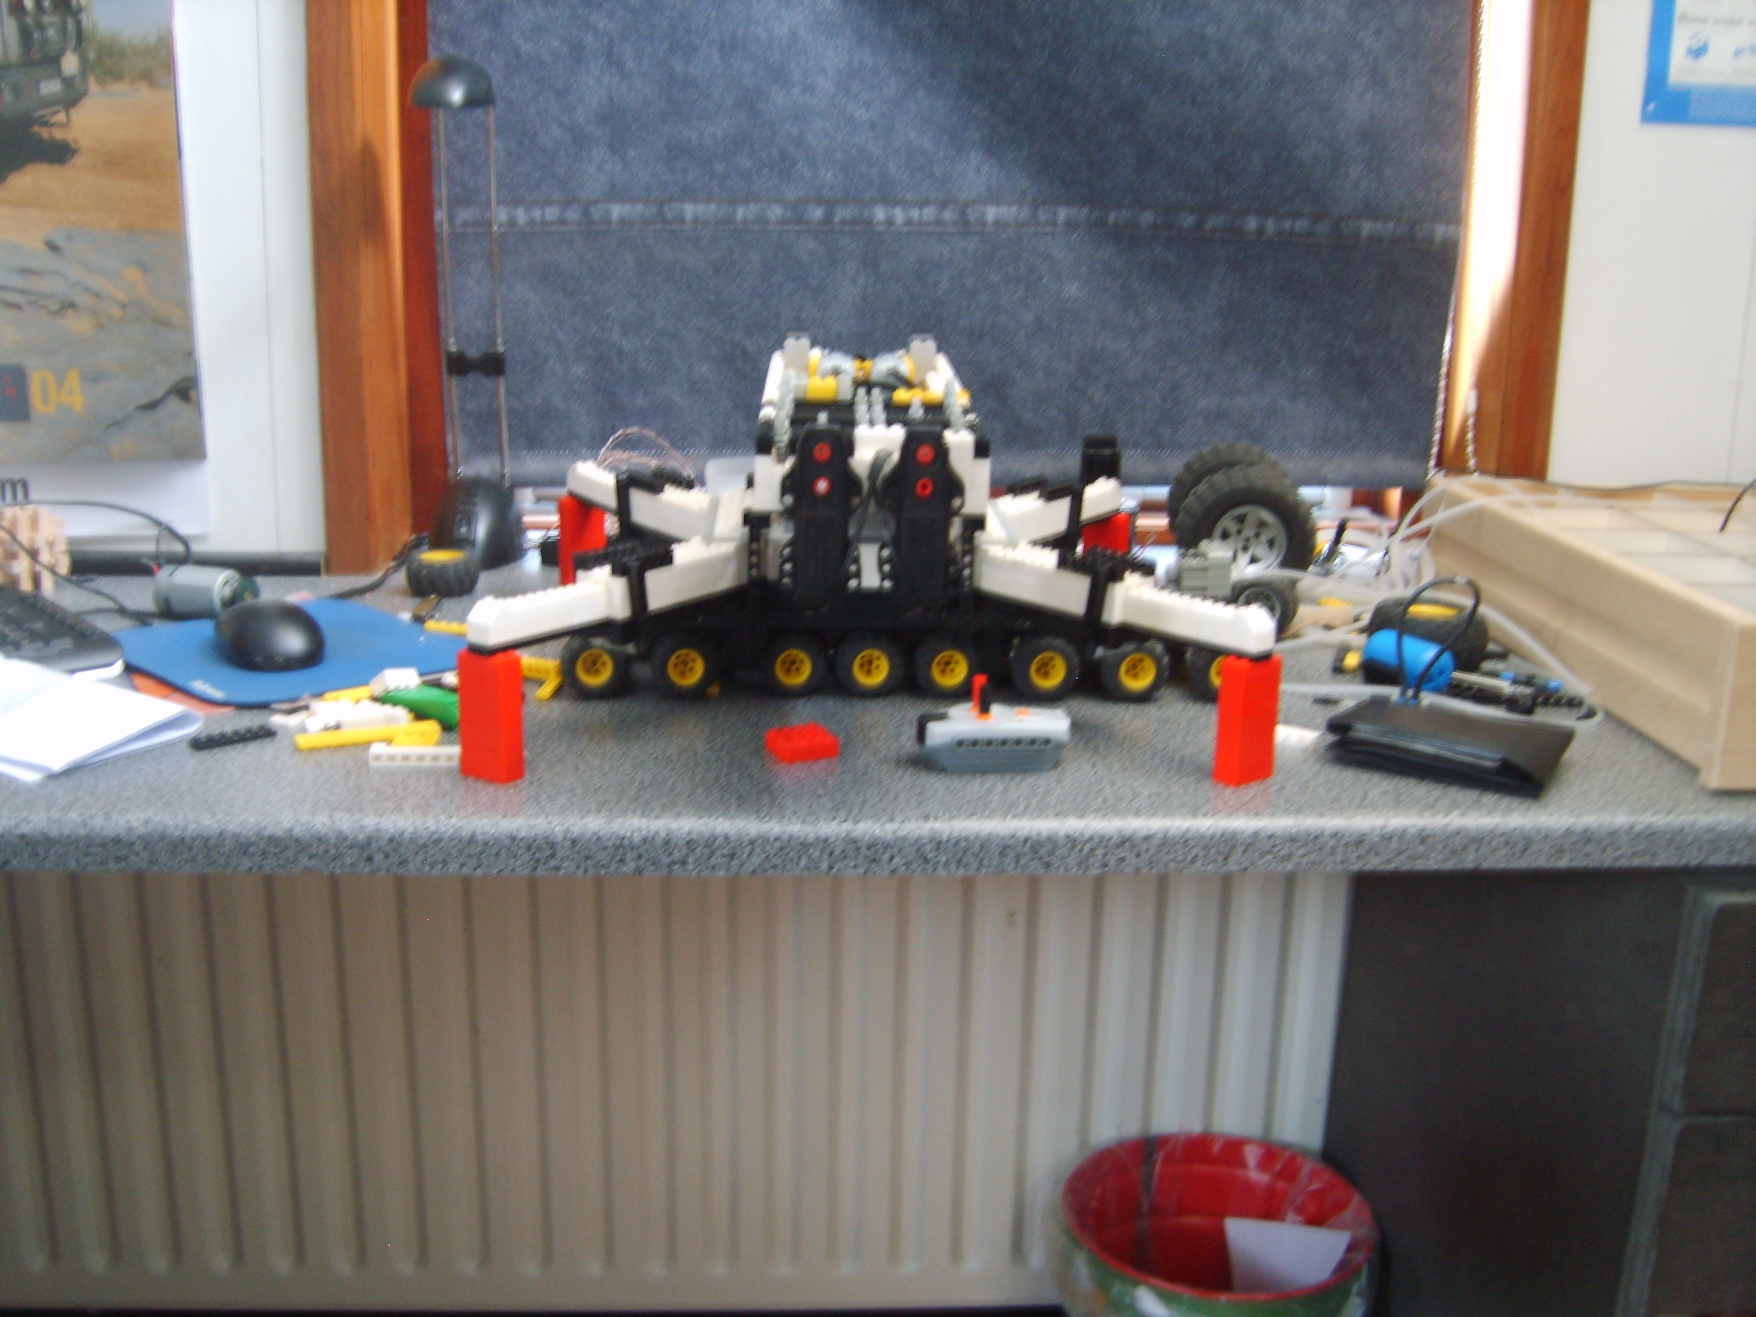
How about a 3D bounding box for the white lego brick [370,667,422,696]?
[{"bbox_3d":[-0.298,0.015,1.097,0.016,0.012,0.024,-32,-15,35],"label":"white lego brick"}]

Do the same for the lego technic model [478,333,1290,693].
[{"bbox_3d":[-0.013,-0.097,1.142,0.450,0.220,0.440,0,15,-3],"label":"lego technic model"}]

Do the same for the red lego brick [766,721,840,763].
[{"bbox_3d":[-0.043,0.049,1.018,0.032,0.011,0.031,-6,16,-28],"label":"red lego brick"}]

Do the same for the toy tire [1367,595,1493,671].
[{"bbox_3d":[0.390,-0.014,1.257,0.084,0.041,0.084,5,14,-1],"label":"toy tire"}]

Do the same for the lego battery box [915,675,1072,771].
[{"bbox_3d":[0.064,0.035,0.985,0.083,0.049,0.036,-1,15,-6],"label":"lego battery box"}]

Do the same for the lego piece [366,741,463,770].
[{"bbox_3d":[-0.252,0.053,0.973,0.050,0.009,0.014,0,15,-3],"label":"lego piece"}]

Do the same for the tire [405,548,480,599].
[{"bbox_3d":[-0.337,-0.066,1.374,0.056,0.029,0.056,1,15,0],"label":"tire"}]

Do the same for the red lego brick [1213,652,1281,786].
[{"bbox_3d":[0.205,0.034,0.984,0.032,0.068,0.016,-10,18,-39],"label":"red lego brick"}]

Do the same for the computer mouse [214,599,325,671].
[{"bbox_3d":[-0.404,-0.021,1.178,0.059,0.034,0.097,-11,19,-38],"label":"computer mouse"}]

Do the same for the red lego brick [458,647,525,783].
[{"bbox_3d":[-0.208,0.031,0.955,0.032,0.068,0.016,10,16,31],"label":"red lego brick"}]

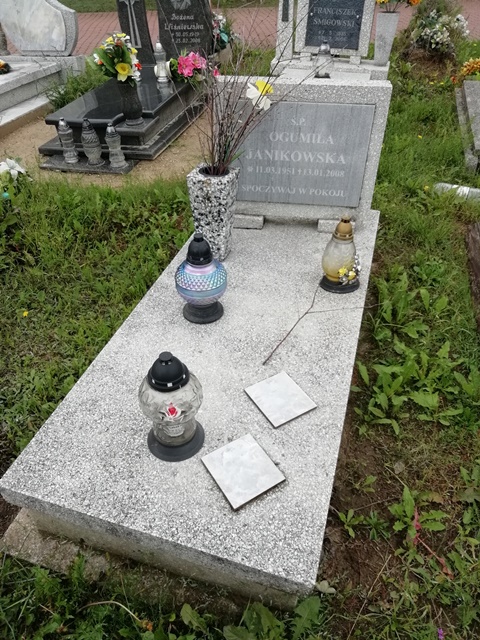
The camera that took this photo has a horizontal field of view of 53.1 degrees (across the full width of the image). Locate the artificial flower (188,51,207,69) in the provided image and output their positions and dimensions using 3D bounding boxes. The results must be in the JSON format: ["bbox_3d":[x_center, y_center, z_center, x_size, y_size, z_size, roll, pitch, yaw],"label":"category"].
[{"bbox_3d":[-0.338,-2.070,3.820,0.125,0.120,0.090,-3,39,-5],"label":"artificial flower"}]

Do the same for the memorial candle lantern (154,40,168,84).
[{"bbox_3d":[-0.620,-2.054,3.820,0.093,0.291,0.093,1,39,-1],"label":"memorial candle lantern"}]

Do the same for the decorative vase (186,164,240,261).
[{"bbox_3d":[-0.098,-0.409,1.893,0.156,0.359,0.143,9,40,10],"label":"decorative vase"}]

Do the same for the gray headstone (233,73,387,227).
[{"bbox_3d":[0.242,-0.694,2.004,0.657,0.557,0.083,3,41,3],"label":"gray headstone"}]

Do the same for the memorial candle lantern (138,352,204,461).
[{"bbox_3d":[-0.164,0.195,1.164,0.150,0.287,0.150,-7,39,-9],"label":"memorial candle lantern"}]

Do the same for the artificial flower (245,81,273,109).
[{"bbox_3d":[0.067,-0.775,1.660,0.060,0.095,0.095,-42,52,-21],"label":"artificial flower"}]

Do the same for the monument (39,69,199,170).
[{"bbox_3d":[-0.849,-1.845,4.109,0.874,0.297,1.747,8,39,11],"label":"monument"}]

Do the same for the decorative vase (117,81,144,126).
[{"bbox_3d":[-0.783,-1.588,3.517,0.145,0.274,0.145,-7,39,-9],"label":"decorative vase"}]

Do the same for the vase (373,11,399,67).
[{"bbox_3d":[1.190,-2.310,3.940,0.170,0.355,0.170,11,39,13],"label":"vase"}]

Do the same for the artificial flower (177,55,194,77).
[{"bbox_3d":[-0.467,-2.181,4.120,0.140,0.140,0.090,-10,39,-12],"label":"artificial flower"}]

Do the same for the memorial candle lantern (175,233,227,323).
[{"bbox_3d":[-0.127,-0.146,1.591,0.170,0.293,0.170,-3,38,-4],"label":"memorial candle lantern"}]

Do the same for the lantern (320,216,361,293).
[{"bbox_3d":[0.376,-0.250,1.748,0.152,0.267,0.152,0,38,0],"label":"lantern"}]

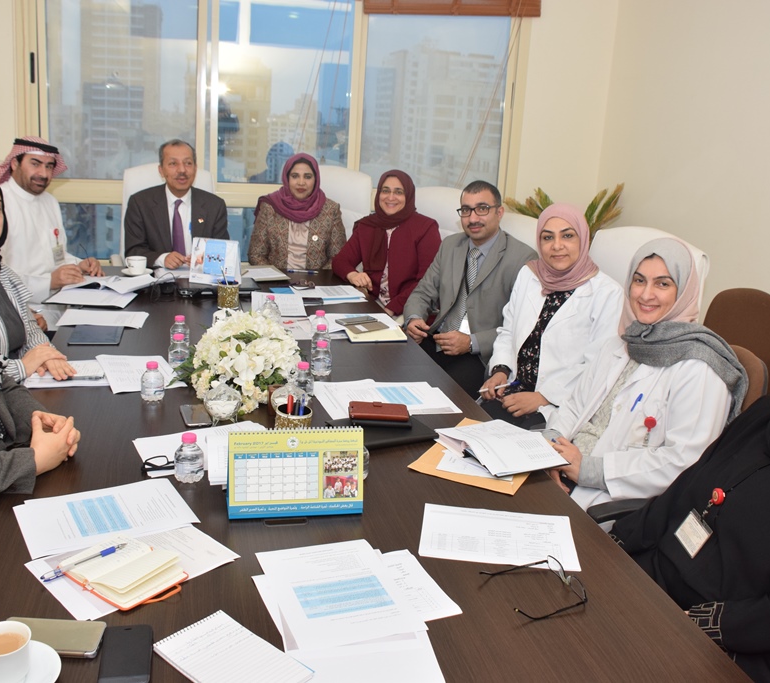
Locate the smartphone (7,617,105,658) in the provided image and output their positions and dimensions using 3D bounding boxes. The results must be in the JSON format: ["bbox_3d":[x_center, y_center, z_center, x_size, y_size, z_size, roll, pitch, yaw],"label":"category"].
[{"bbox_3d":[-0.487,0.429,1.110,0.152,0.010,0.074,3,15,0],"label":"smartphone"}]

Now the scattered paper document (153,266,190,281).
[{"bbox_3d":[-0.983,-0.323,3.700,0.215,0.008,0.297,-3,17,-20],"label":"scattered paper document"}]

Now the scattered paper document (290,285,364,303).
[{"bbox_3d":[-0.257,-0.229,3.516,0.297,0.010,0.220,-3,17,-19],"label":"scattered paper document"}]

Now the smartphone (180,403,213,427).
[{"bbox_3d":[-0.491,0.194,1.997,0.069,0.008,0.143,-2,16,-21],"label":"smartphone"}]

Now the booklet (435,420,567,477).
[{"bbox_3d":[0.274,0.258,1.851,0.210,0.048,0.280,-5,18,-28],"label":"booklet"}]

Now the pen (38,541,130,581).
[{"bbox_3d":[-0.515,0.378,1.322,0.013,0.014,0.147,18,24,42],"label":"pen"}]

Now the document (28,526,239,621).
[{"bbox_3d":[-0.439,0.385,1.353,0.299,0.005,0.212,-13,22,-43],"label":"document"}]

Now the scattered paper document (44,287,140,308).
[{"bbox_3d":[-1.154,-0.172,3.033,0.300,0.025,0.240,-5,19,-28],"label":"scattered paper document"}]

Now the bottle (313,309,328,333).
[{"bbox_3d":[-0.226,-0.052,2.679,0.063,0.118,0.063,-1,17,-14],"label":"bottle"}]

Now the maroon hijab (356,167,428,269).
[{"bbox_3d":[0.013,-0.614,3.880,0.310,0.480,0.280,7,15,13],"label":"maroon hijab"}]

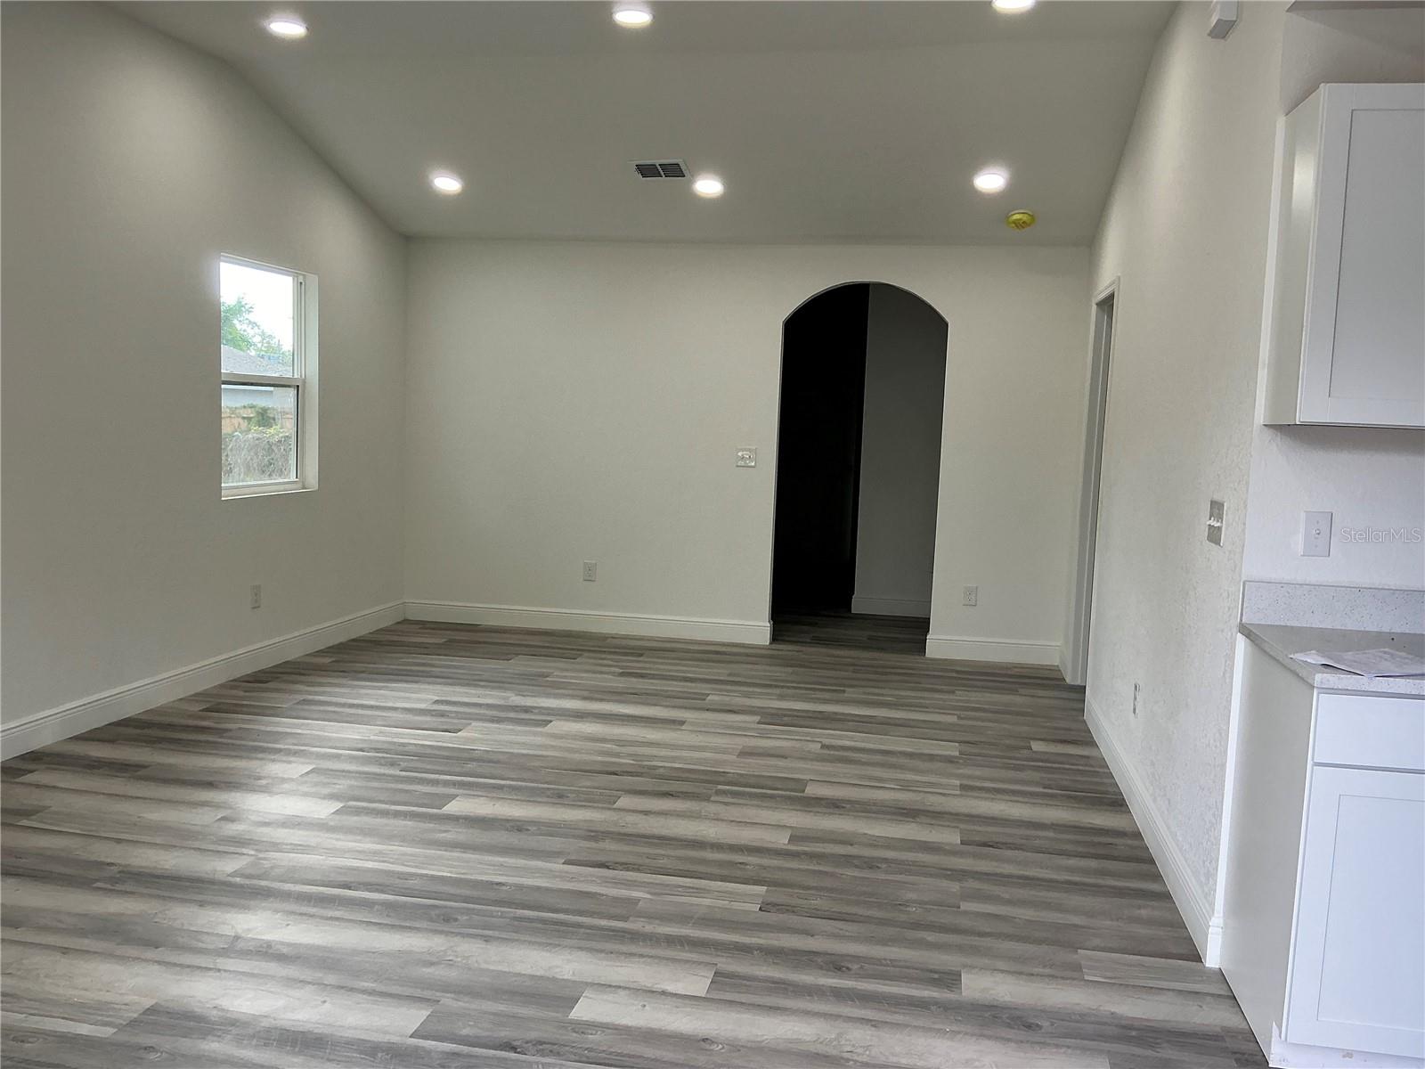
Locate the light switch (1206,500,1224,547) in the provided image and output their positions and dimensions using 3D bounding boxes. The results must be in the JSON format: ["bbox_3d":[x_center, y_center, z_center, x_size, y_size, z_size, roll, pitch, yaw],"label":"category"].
[{"bbox_3d":[1.387,-0.033,3.185,0.014,0.117,0.166,3,6,11],"label":"light switch"}]

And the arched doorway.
[{"bbox_3d":[0.885,-0.399,7.035,0.980,2.232,0.120,3,6,9],"label":"arched doorway"}]

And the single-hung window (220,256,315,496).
[{"bbox_3d":[-2.314,-0.791,5.944,0.100,1.165,0.876,3,6,11],"label":"single-hung window"}]

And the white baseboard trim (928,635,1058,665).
[{"bbox_3d":[1.692,0.701,6.944,0.789,0.124,0.018,3,6,9],"label":"white baseboard trim"}]

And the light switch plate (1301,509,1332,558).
[{"bbox_3d":[1.517,0.001,2.889,0.069,0.115,0.010,3,6,11],"label":"light switch plate"}]

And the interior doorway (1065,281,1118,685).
[{"bbox_3d":[1.983,-0.174,5.887,0.130,2.095,0.890,3,6,11],"label":"interior doorway"}]

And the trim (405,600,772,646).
[{"bbox_3d":[-0.831,0.565,7.336,2.408,0.124,0.018,3,6,9],"label":"trim"}]

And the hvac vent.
[{"bbox_3d":[-0.267,-1.931,6.115,0.285,0.020,0.210,3,-9,11],"label":"hvac vent"}]

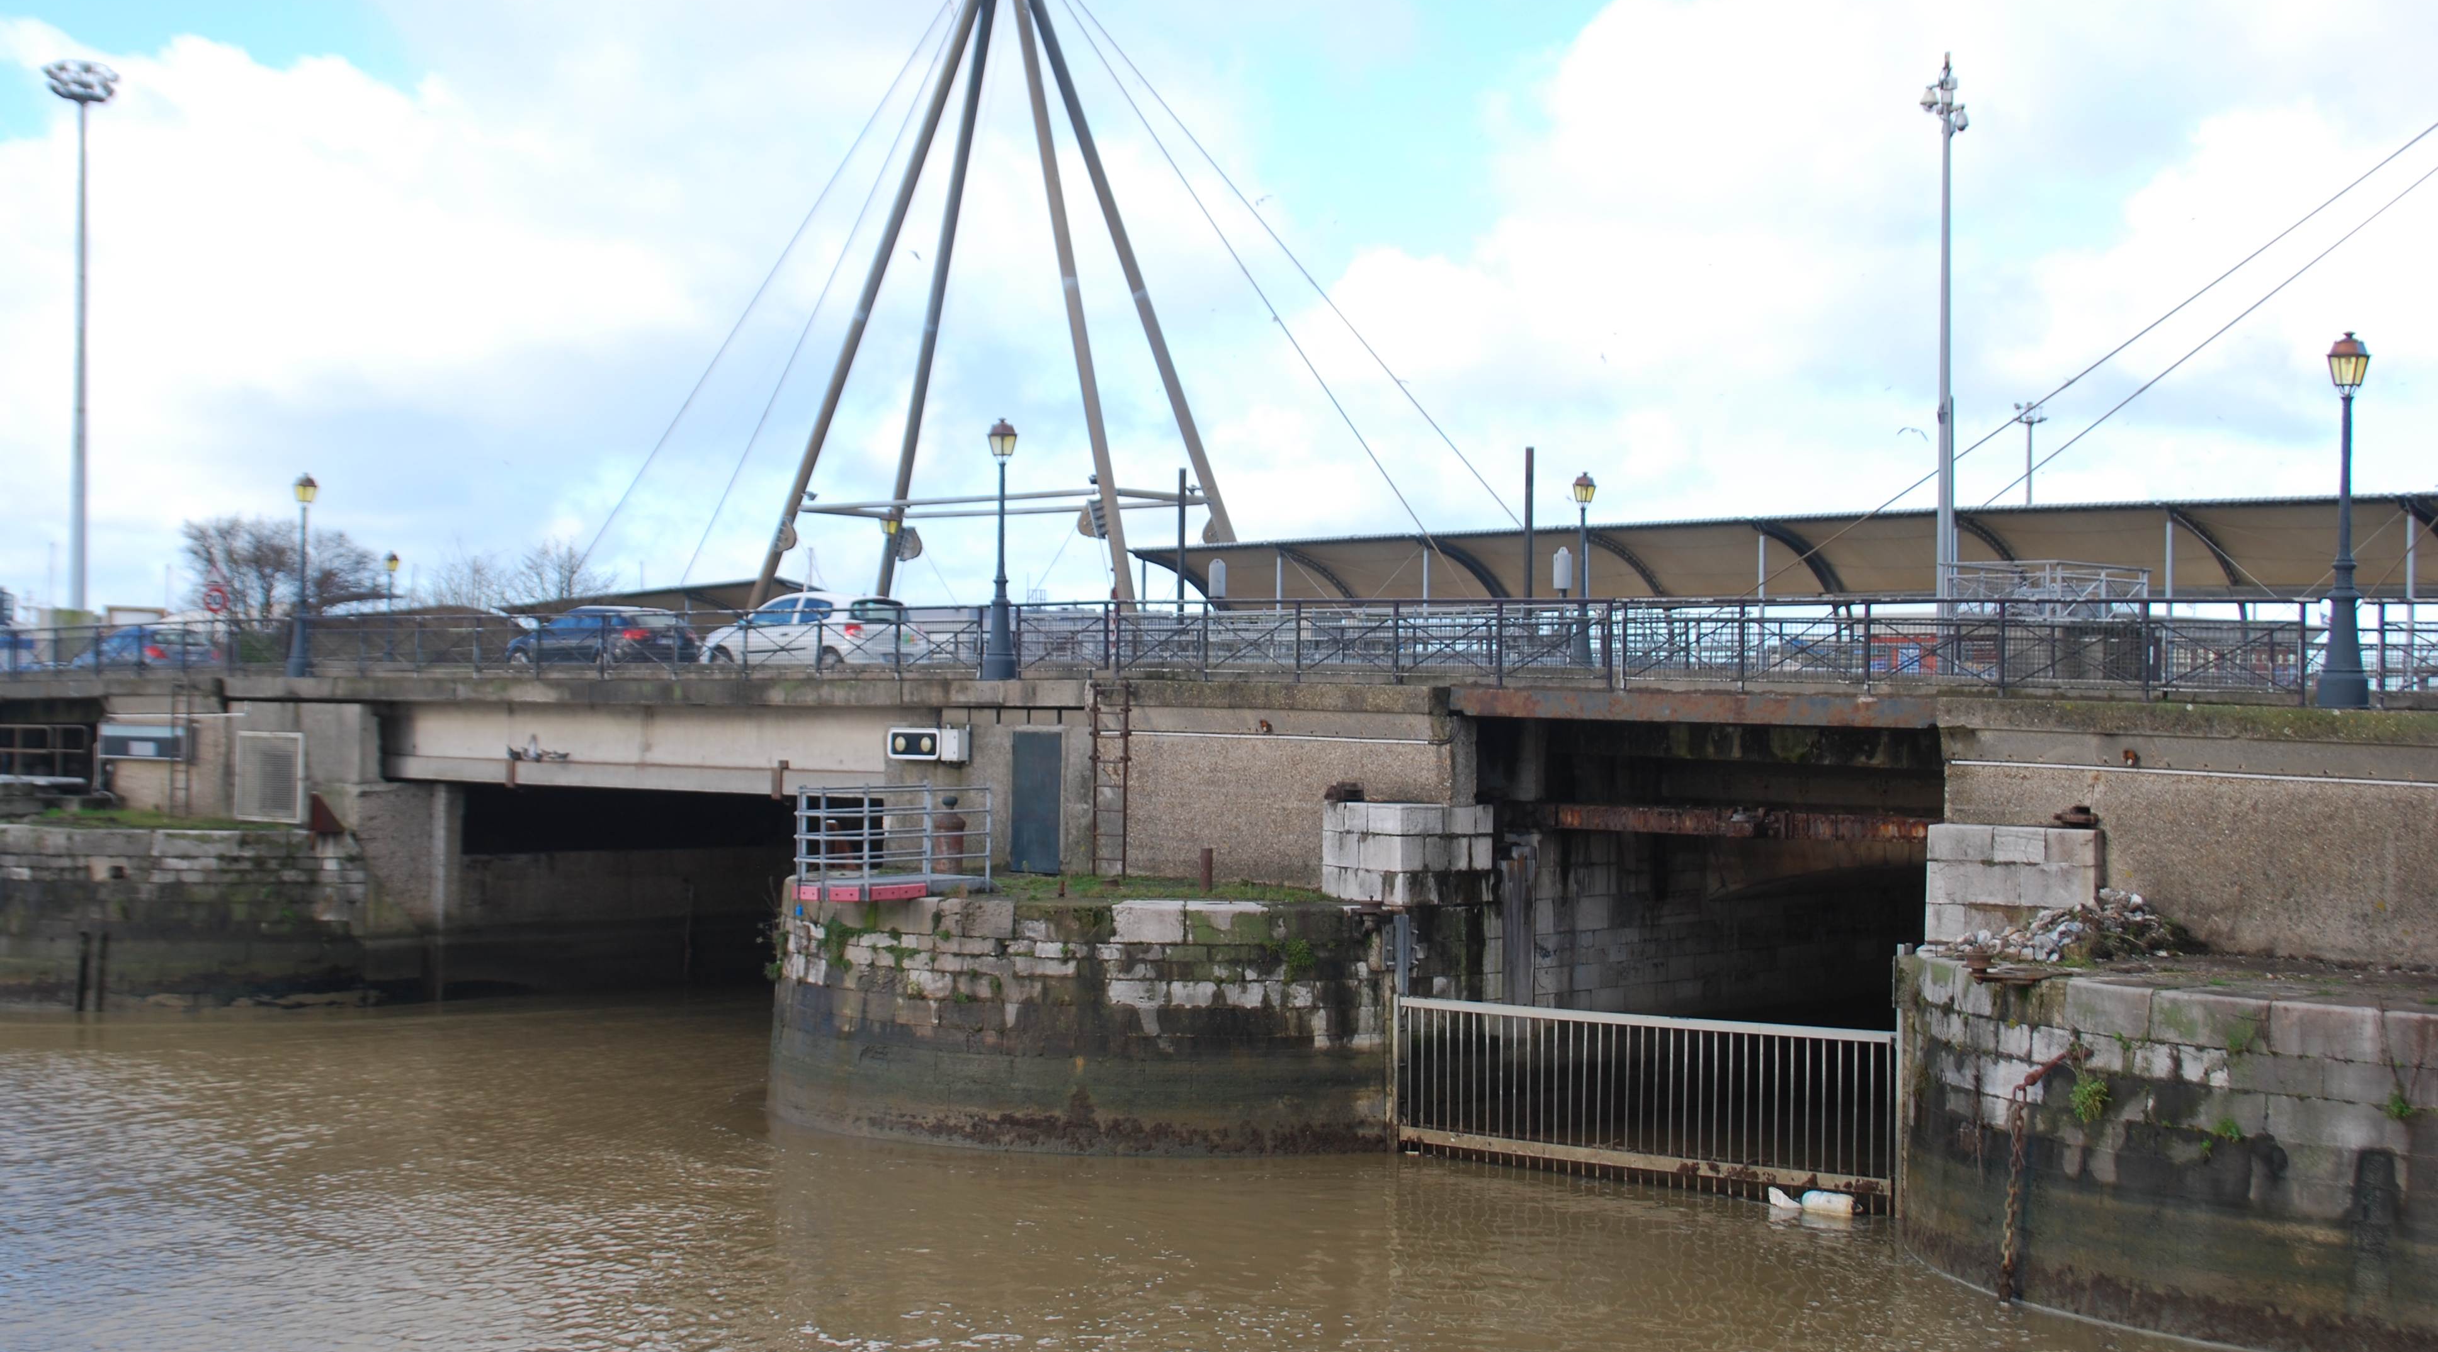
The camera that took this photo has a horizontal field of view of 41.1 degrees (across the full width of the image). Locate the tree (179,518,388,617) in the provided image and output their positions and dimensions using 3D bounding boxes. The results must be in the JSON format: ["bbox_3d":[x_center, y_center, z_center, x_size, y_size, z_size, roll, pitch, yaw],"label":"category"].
[{"bbox_3d":[-30.235,-2.273,105.000,6.600,5.800,6.000,1,0,0],"label":"tree"}]

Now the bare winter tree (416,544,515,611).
[{"bbox_3d":[-30.092,-2.282,130.000,4.000,5.900,4.000,1,0,0],"label":"bare winter tree"}]

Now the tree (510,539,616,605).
[{"bbox_3d":[-26.212,-2.396,130.000,4.400,6.100,4.300,1,0,0],"label":"tree"}]

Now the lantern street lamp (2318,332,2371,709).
[{"bbox_3d":[10.663,-1.474,30.800,0.480,3.550,0.480,1,0,-45],"label":"lantern street lamp"}]

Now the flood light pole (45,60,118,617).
[{"bbox_3d":[-47.210,-12.400,135.000,3.000,26.400,3.000,1,0,0],"label":"flood light pole"}]

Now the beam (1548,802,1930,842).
[{"bbox_3d":[6.350,1.735,38.270,5.950,0.280,0.280,0,0,34],"label":"beam"}]

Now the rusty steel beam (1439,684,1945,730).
[{"bbox_3d":[5.140,0.357,36.290,0.300,0.340,6.750,1,0,-45],"label":"rusty steel beam"}]

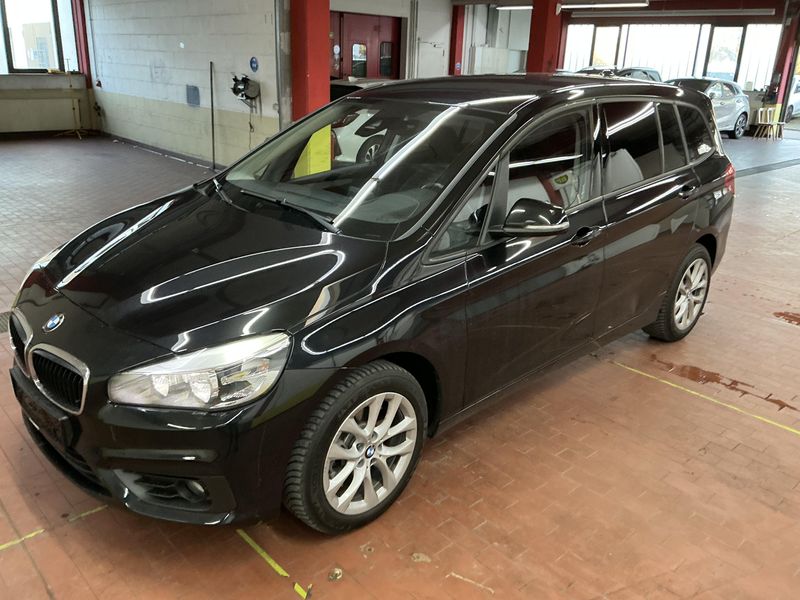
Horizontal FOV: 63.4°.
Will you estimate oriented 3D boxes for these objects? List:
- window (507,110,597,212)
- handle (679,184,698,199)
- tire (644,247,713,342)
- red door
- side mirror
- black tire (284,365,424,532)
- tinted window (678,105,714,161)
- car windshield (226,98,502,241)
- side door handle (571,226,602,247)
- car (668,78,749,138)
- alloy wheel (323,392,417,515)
[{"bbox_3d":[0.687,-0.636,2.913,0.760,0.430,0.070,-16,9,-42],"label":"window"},{"bbox_3d":[1.645,-0.618,3.685,0.210,0.060,0.055,-17,27,-41],"label":"handle"},{"bbox_3d":[1.836,-0.063,4.280,0.655,0.655,0.210,-17,27,-41],"label":"tire"},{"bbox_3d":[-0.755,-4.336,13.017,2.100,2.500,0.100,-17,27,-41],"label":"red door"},{"bbox_3d":[0.530,-0.341,2.597,0.200,0.165,0.220,-16,26,-42],"label":"side mirror"},{"bbox_3d":[-0.164,0.538,2.440,0.210,0.655,0.655,20,27,40],"label":"black tire"},{"bbox_3d":[1.862,-1.049,4.042,0.070,0.360,0.520,-2,12,41],"label":"tinted window"},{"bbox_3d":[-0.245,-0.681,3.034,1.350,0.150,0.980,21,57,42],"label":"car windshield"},{"bbox_3d":[0.865,-0.300,3.000,0.240,0.062,0.060,-16,26,-42],"label":"side door handle"},{"bbox_3d":[7.360,-5.010,16.850,4.200,1.530,1.800,-14,26,-37],"label":"car"},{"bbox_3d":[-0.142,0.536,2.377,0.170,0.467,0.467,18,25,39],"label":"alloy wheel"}]

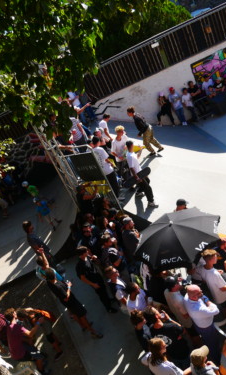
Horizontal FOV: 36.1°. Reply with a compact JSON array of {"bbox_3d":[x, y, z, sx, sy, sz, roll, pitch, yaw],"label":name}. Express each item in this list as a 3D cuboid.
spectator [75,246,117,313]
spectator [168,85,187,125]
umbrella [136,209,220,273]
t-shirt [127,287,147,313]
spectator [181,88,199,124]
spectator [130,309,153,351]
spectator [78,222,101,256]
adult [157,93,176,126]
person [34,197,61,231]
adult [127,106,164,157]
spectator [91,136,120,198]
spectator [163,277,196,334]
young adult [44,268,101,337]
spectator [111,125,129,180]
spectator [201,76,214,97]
[{"bbox_3d":[-0.309,1.938,7.147,0.500,1.750,0.500,-24,24,5],"label":"spectator"},{"bbox_3d":[2.631,-3.230,13.947,0.500,1.680,0.420,-30,23,-9],"label":"spectator"},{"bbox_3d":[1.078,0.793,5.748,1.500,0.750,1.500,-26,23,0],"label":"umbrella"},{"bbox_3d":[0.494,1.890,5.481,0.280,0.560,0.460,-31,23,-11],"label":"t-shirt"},{"bbox_3d":[3.453,-3.585,15.315,0.500,1.640,0.380,-32,24,-14],"label":"spectator"},{"bbox_3d":[0.626,2.244,4.726,0.380,1.680,0.480,-26,23,0],"label":"spectator"},{"bbox_3d":[-0.222,1.478,7.846,0.380,1.720,0.520,-8,29,36],"label":"spectator"},{"bbox_3d":[2.368,-3.519,15.640,0.650,1.580,0.420,-26,23,0],"label":"adult"},{"bbox_3d":[-2.142,0.837,11.166,0.550,1.250,0.500,-15,26,23],"label":"person"},{"bbox_3d":[0.974,-1.723,10.603,0.850,1.640,0.520,-30,23,-9],"label":"adult"},{"bbox_3d":[-0.113,-0.450,8.672,0.450,1.780,0.520,-36,25,-23],"label":"spectator"},{"bbox_3d":[1.178,2.017,5.330,0.450,1.750,0.520,-34,24,-18],"label":"spectator"},{"bbox_3d":[-0.741,2.147,6.433,0.500,1.760,0.550,-37,25,-23],"label":"young adult"},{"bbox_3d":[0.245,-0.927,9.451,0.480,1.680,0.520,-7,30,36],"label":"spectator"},{"bbox_3d":[4.304,-4.019,14.964,0.520,1.720,0.360,-32,24,-14],"label":"spectator"}]

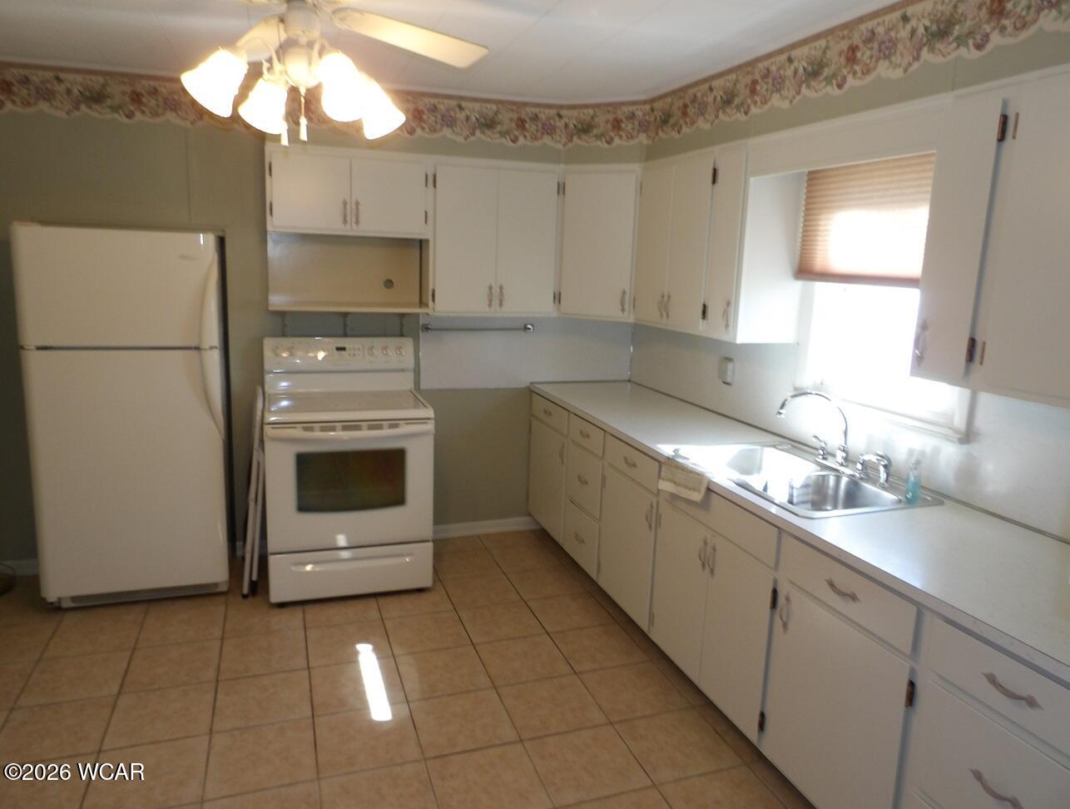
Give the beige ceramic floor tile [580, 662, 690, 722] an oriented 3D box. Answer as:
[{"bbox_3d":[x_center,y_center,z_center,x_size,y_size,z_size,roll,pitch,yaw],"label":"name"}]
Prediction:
[{"bbox_3d":[0.371,1.093,2.721,0.323,0.010,0.323,-2,11,-19],"label":"beige ceramic floor tile"}]

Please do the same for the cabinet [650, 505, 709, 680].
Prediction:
[{"bbox_3d":[0.796,0.687,2.789,0.540,0.580,0.390,-1,11,-18],"label":"cabinet"}]

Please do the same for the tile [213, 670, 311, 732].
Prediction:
[{"bbox_3d":[-0.984,1.071,2.596,0.323,0.010,0.323,-2,11,-19],"label":"tile"}]

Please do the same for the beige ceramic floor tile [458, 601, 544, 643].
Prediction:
[{"bbox_3d":[-0.162,1.006,3.297,0.332,0.012,0.332,-2,11,-19],"label":"beige ceramic floor tile"}]

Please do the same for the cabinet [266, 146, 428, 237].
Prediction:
[{"bbox_3d":[-0.938,-1.048,3.600,0.773,0.397,0.306,-2,11,-19],"label":"cabinet"}]

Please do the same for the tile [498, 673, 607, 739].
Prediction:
[{"bbox_3d":[0.061,1.109,2.629,0.328,0.010,0.321,-2,11,-19],"label":"tile"}]

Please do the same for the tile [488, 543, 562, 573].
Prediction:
[{"bbox_3d":[-0.060,0.865,3.998,0.330,0.010,0.330,-2,11,-19],"label":"tile"}]

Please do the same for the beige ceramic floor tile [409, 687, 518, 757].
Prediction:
[{"bbox_3d":[-0.252,1.112,2.506,0.323,0.010,0.323,-2,11,-19],"label":"beige ceramic floor tile"}]

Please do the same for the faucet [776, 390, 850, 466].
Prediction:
[{"bbox_3d":[0.999,0.081,2.537,0.275,0.268,0.055,1,11,-6],"label":"faucet"}]

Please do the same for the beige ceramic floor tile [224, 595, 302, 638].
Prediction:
[{"bbox_3d":[-1.227,0.974,3.276,0.332,0.012,0.332,-2,11,-19],"label":"beige ceramic floor tile"}]

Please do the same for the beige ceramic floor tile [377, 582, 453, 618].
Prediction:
[{"bbox_3d":[-0.591,0.954,3.499,0.332,0.012,0.332,-2,11,-19],"label":"beige ceramic floor tile"}]

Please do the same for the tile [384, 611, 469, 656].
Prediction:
[{"bbox_3d":[-0.480,1.015,3.186,0.332,0.012,0.332,-2,11,-19],"label":"tile"}]

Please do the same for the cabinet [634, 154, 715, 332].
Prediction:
[{"bbox_3d":[0.777,-0.752,3.366,0.307,0.769,0.676,-2,11,-19],"label":"cabinet"}]

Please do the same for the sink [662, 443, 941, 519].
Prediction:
[{"bbox_3d":[0.883,0.329,2.480,0.531,0.190,0.815,-2,11,-19],"label":"sink"}]

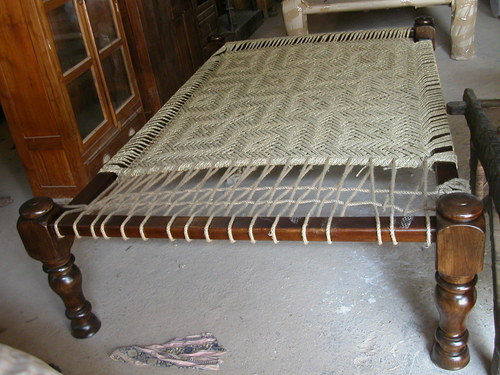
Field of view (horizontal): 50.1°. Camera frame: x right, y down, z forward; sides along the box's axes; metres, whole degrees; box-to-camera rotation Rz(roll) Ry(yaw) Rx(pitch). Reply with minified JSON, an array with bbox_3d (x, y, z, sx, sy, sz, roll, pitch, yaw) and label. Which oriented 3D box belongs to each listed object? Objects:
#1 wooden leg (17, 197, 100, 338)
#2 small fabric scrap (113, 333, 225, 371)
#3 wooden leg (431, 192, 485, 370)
[{"bbox_3d":[-0.570,0.251,1.626,0.100,0.490,0.100,0,30,16],"label":"wooden leg"},{"bbox_3d":[-0.240,0.480,1.604,0.352,0.022,0.137,-1,29,15],"label":"small fabric scrap"},{"bbox_3d":[0.509,0.243,1.325,0.100,0.490,0.100,0,30,16],"label":"wooden leg"}]

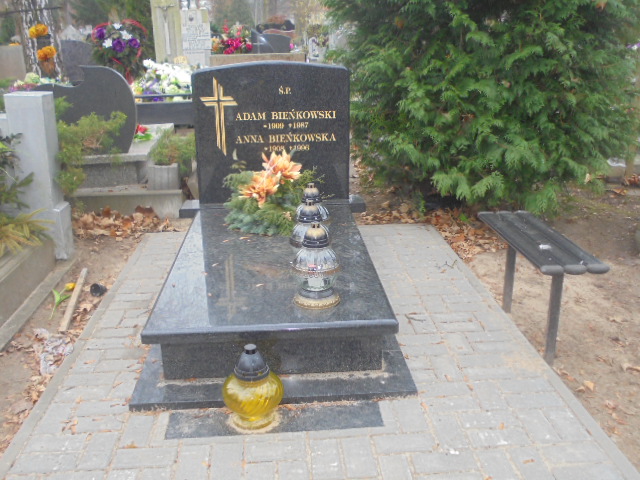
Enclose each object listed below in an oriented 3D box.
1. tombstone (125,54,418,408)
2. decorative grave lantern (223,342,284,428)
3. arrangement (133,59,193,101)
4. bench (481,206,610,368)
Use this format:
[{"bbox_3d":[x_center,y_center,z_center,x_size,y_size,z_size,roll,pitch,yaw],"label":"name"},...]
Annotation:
[{"bbox_3d":[-0.259,-0.266,3.151,1.190,1.140,2.110,-2,18,-3],"label":"tombstone"},{"bbox_3d":[-0.235,0.502,2.209,0.215,0.277,0.215,-2,18,-3],"label":"decorative grave lantern"},{"bbox_3d":[-1.823,-1.836,7.405,0.740,0.480,0.550,-2,18,-3],"label":"arrangement"},{"bbox_3d":[0.975,0.181,2.900,0.265,0.420,0.830,-2,18,-3],"label":"bench"}]

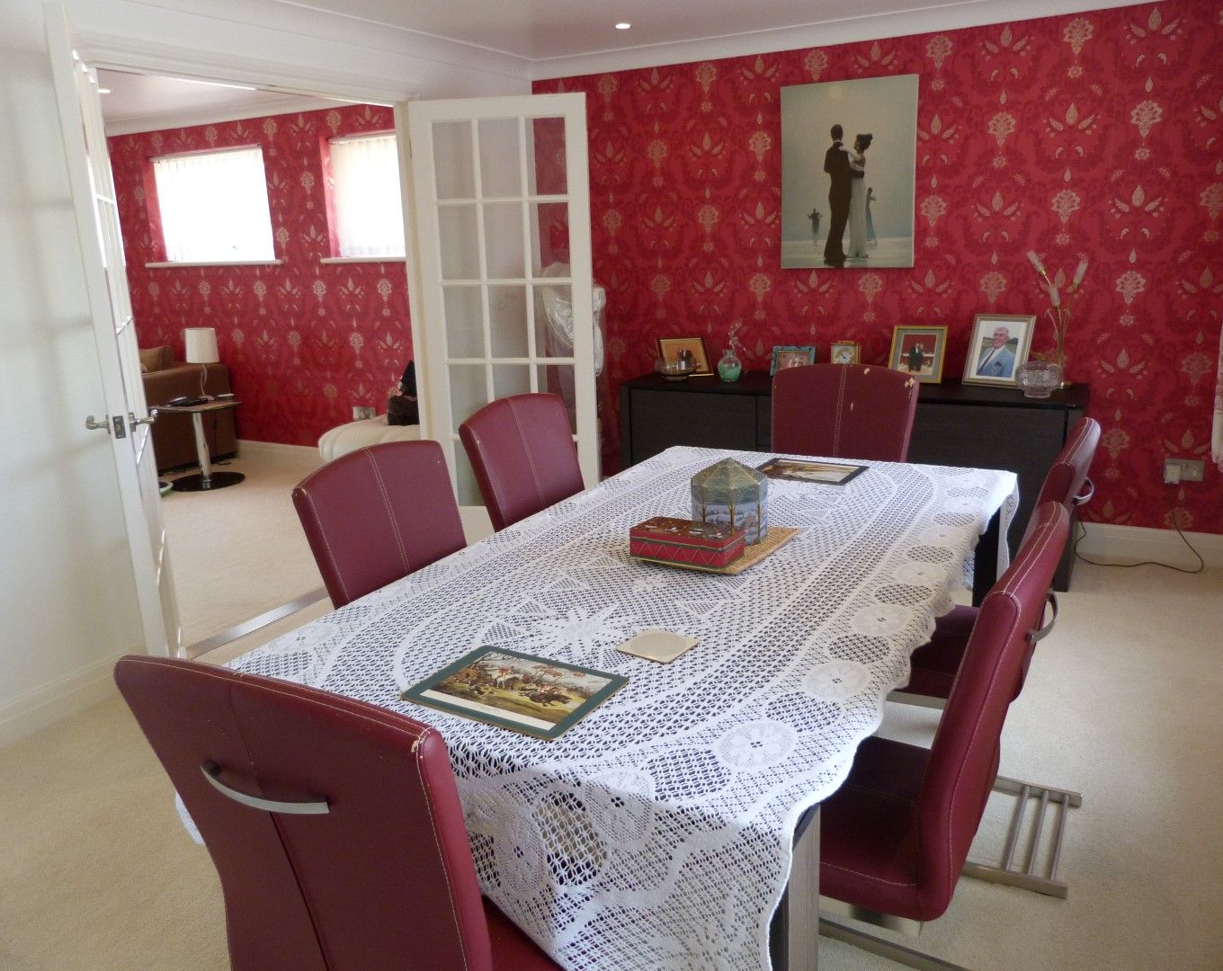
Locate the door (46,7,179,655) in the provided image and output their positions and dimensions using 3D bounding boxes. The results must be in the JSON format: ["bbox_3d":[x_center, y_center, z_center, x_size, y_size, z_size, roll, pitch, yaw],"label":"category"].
[{"bbox_3d":[-1.416,-0.247,2.763,0.045,1.981,0.690,-8,16,-22],"label":"door"}]

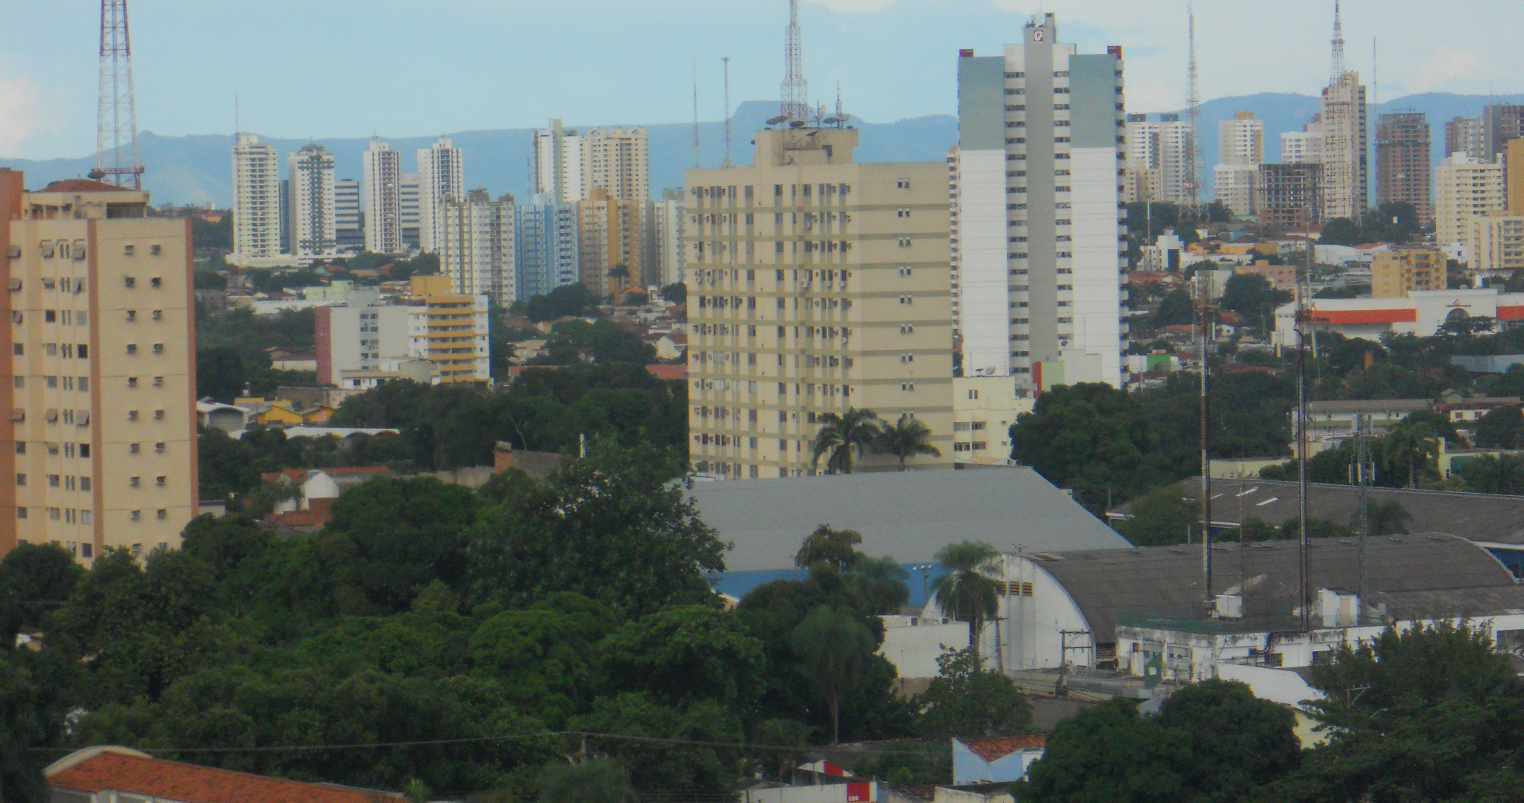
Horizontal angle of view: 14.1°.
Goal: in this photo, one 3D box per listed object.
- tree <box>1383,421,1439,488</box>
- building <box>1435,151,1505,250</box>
[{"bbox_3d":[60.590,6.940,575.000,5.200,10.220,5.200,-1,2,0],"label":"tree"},{"bbox_3d":[296.024,-83.573,2577.742,22.890,41.590,17.840,-2,2,-24],"label":"building"}]

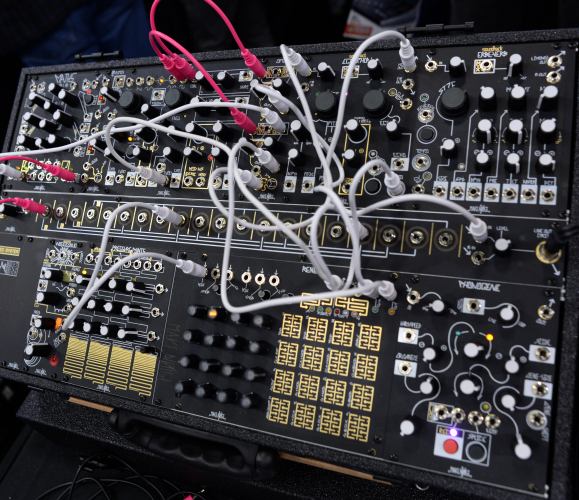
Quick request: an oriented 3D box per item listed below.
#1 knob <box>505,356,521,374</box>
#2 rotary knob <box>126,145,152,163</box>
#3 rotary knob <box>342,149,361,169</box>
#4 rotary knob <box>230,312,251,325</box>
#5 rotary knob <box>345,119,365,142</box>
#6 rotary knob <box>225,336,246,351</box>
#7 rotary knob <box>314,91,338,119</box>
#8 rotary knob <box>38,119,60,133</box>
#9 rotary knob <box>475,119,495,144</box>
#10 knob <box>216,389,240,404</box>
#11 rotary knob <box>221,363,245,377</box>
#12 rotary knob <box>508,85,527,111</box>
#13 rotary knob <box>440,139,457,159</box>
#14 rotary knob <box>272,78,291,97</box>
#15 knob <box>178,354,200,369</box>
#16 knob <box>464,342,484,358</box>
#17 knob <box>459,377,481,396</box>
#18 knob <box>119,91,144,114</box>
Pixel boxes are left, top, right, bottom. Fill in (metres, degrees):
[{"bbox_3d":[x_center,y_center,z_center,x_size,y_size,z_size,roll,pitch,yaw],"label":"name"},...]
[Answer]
[{"bbox_3d":[0.142,0.074,0.320,0.011,0.014,0.011,5,81,22],"label":"knob"},{"bbox_3d":[-0.135,-0.087,0.454,0.011,0.014,0.012,26,89,23],"label":"rotary knob"},{"bbox_3d":[0.048,-0.071,0.386,0.011,0.014,0.011,5,81,22],"label":"rotary knob"},{"bbox_3d":[-0.039,0.054,0.394,0.011,0.014,0.011,-4,77,20],"label":"rotary knob"},{"bbox_3d":[0.049,-0.093,0.385,0.013,0.015,0.012,-12,75,19],"label":"rotary knob"},{"bbox_3d":[-0.042,0.071,0.386,0.011,0.014,0.012,-4,78,20],"label":"rotary knob"},{"bbox_3d":[0.030,-0.116,0.398,0.018,0.013,0.019,-4,78,20],"label":"rotary knob"},{"bbox_3d":[-0.242,-0.125,0.503,0.012,0.015,0.013,-4,78,20],"label":"rotary knob"},{"bbox_3d":[0.138,-0.084,0.353,0.012,0.017,0.013,-4,78,20],"label":"rotary knob"},{"bbox_3d":[-0.048,0.111,0.380,0.012,0.015,0.011,-5,77,21],"label":"knob"},{"bbox_3d":[-0.044,0.092,0.382,0.012,0.015,0.011,-5,77,21],"label":"rotary knob"},{"bbox_3d":[0.159,-0.106,0.349,0.012,0.017,0.013,-4,78,20],"label":"rotary knob"},{"bbox_3d":[0.113,-0.072,0.355,0.012,0.014,0.011,-4,78,20],"label":"rotary knob"},{"bbox_3d":[-0.007,-0.135,0.416,0.012,0.015,0.011,-5,77,21],"label":"rotary knob"},{"bbox_3d":[-0.080,0.089,0.398,0.013,0.015,0.012,-5,78,20],"label":"knob"},{"bbox_3d":[0.117,0.064,0.321,0.013,0.017,0.012,-5,77,21],"label":"knob"},{"bbox_3d":[0.117,0.089,0.326,0.013,0.017,0.012,-4,78,20],"label":"knob"},{"bbox_3d":[-0.151,-0.141,0.478,0.019,0.015,0.018,-13,74,19],"label":"knob"}]

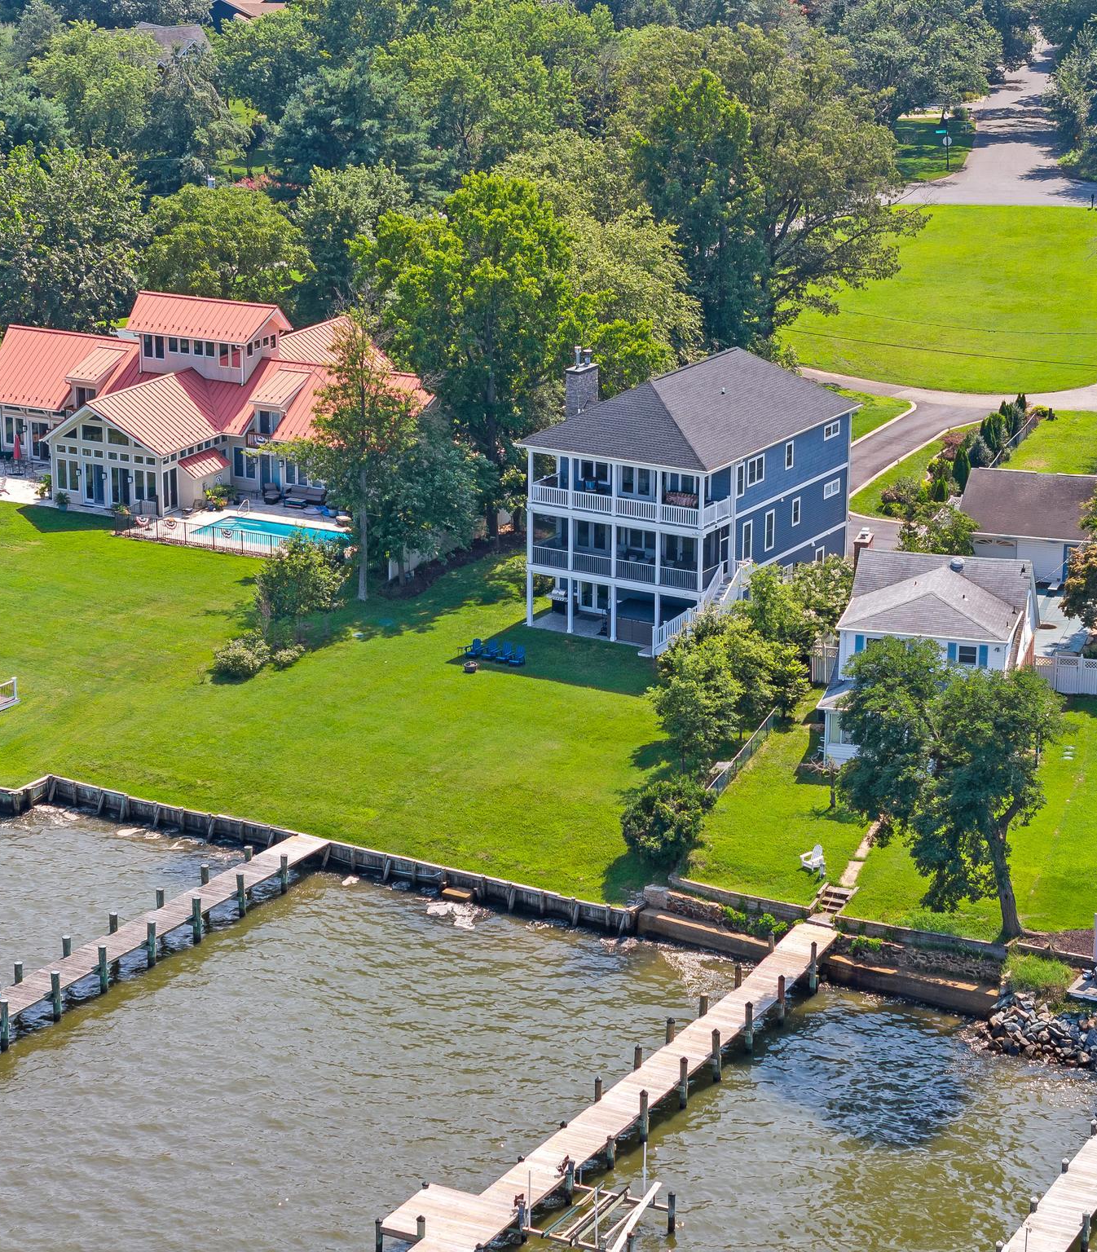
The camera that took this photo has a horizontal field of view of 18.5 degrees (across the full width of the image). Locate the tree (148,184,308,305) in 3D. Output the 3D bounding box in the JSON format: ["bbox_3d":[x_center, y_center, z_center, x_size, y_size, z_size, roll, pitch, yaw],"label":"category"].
[{"bbox_3d":[-21.719,-24.578,228.527,11.400,10.310,11.000,0,17,0],"label":"tree"}]

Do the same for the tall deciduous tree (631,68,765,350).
[{"bbox_3d":[9.330,-24.000,208.856,8.400,20.559,8.400,0,17,0],"label":"tall deciduous tree"}]

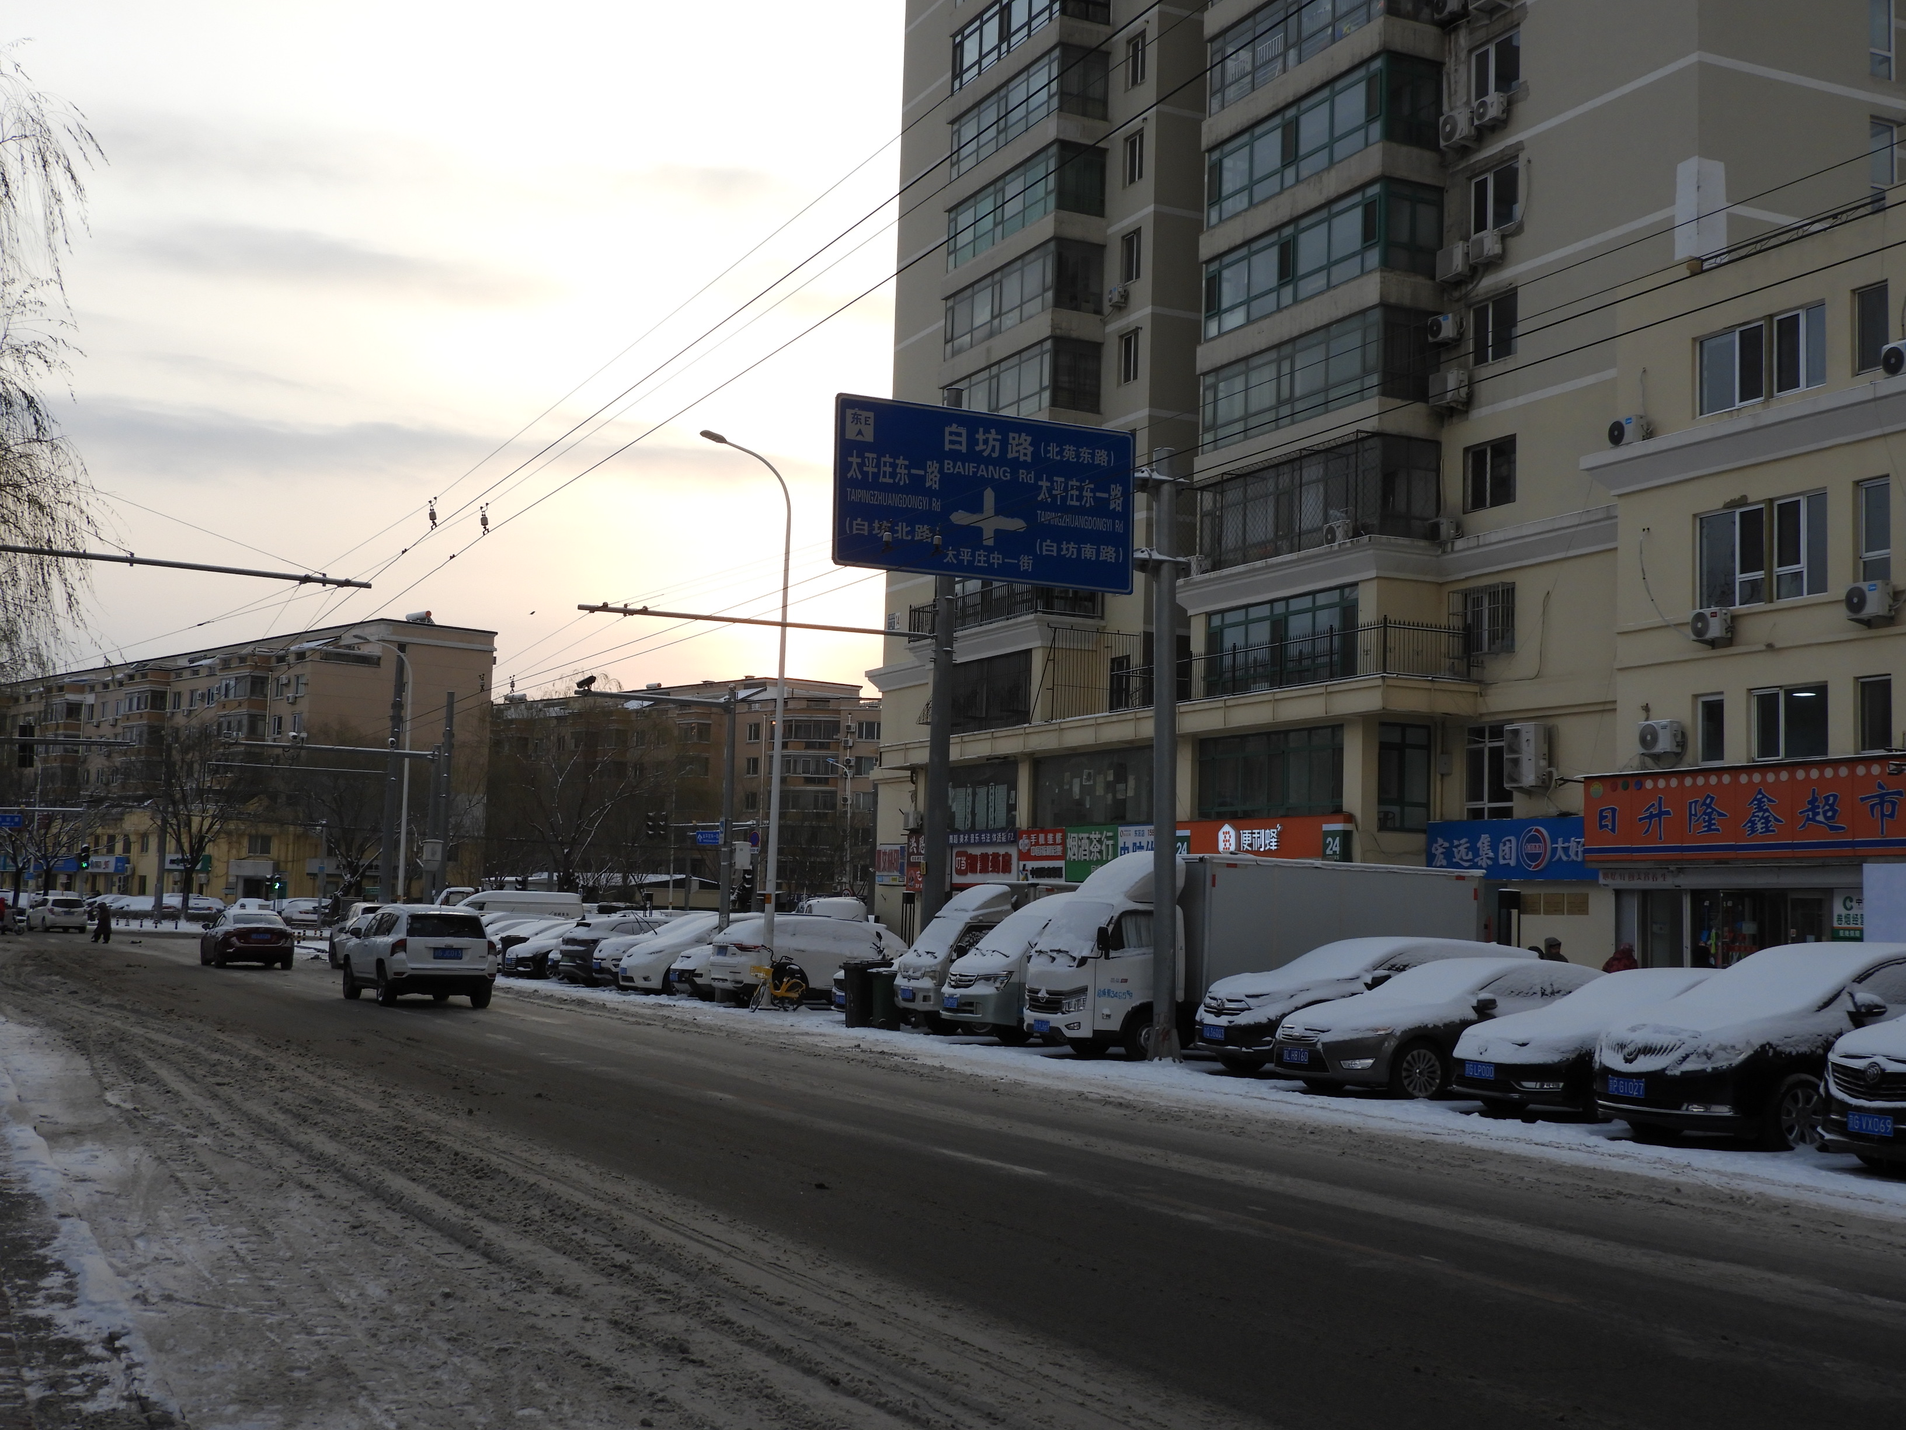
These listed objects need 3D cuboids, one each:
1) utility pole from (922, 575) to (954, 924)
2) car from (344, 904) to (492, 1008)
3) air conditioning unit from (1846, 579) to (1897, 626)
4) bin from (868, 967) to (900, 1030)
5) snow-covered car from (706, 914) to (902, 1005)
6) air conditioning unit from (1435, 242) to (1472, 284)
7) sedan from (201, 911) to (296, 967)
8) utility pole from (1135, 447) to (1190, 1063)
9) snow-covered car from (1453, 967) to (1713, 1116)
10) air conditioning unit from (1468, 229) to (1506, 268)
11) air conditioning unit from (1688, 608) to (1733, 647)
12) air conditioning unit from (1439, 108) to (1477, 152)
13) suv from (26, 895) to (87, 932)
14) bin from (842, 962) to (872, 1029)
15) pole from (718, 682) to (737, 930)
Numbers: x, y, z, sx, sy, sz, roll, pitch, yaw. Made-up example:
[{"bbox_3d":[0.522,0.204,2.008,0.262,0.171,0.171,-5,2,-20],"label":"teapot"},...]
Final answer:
[{"bbox_3d":[-0.153,-0.146,33.579,0.380,9.832,0.380,4,-5,-25],"label":"utility pole"},{"bbox_3d":[-9.201,4.032,37.536,1.820,1.680,4.460,4,-6,-25],"label":"car"},{"bbox_3d":[13.675,-1.674,32.756,0.290,0.534,0.697,4,-6,-25],"label":"air conditioning unit"},{"bbox_3d":[-1.066,4.371,34.058,0.530,0.930,0.480,4,-6,-25],"label":"bin"},{"bbox_3d":[-1.982,4.543,40.634,4.640,1.680,1.860,4,-6,-25],"label":"snow-covered car"},{"bbox_3d":[10.624,-9.582,46.700,0.310,0.640,0.830,4,-6,-25],"label":"air conditioning unit"},{"bbox_3d":[-18.386,5.778,57.302,1.800,1.460,4.650,4,-6,-25],"label":"sedan"},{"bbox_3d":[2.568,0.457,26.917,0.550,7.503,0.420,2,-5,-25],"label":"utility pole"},{"bbox_3d":[7.023,3.183,21.214,4.850,1.500,1.840,4,-6,-25],"label":"snow-covered car"},{"bbox_3d":[11.055,-9.632,45.624,0.280,0.550,0.740,4,-6,-25],"label":"air conditioning unit"},{"bbox_3d":[12.315,-1.444,35.663,0.290,0.508,0.687,4,-6,-25],"label":"air conditioning unit"},{"bbox_3d":[11.098,-12.805,48.220,0.330,0.637,0.924,4,-6,-25],"label":"air conditioning unit"},{"bbox_3d":[-41.018,9.101,100.865,1.800,1.660,4.500,5,-6,-32],"label":"suv"},{"bbox_3d":[-1.379,4.376,34.722,0.710,1.020,0.580,4,-6,-25],"label":"bin"},{"bbox_3d":[-4.295,2.439,42.048,0.250,6.041,0.250,4,-6,-25],"label":"pole"}]

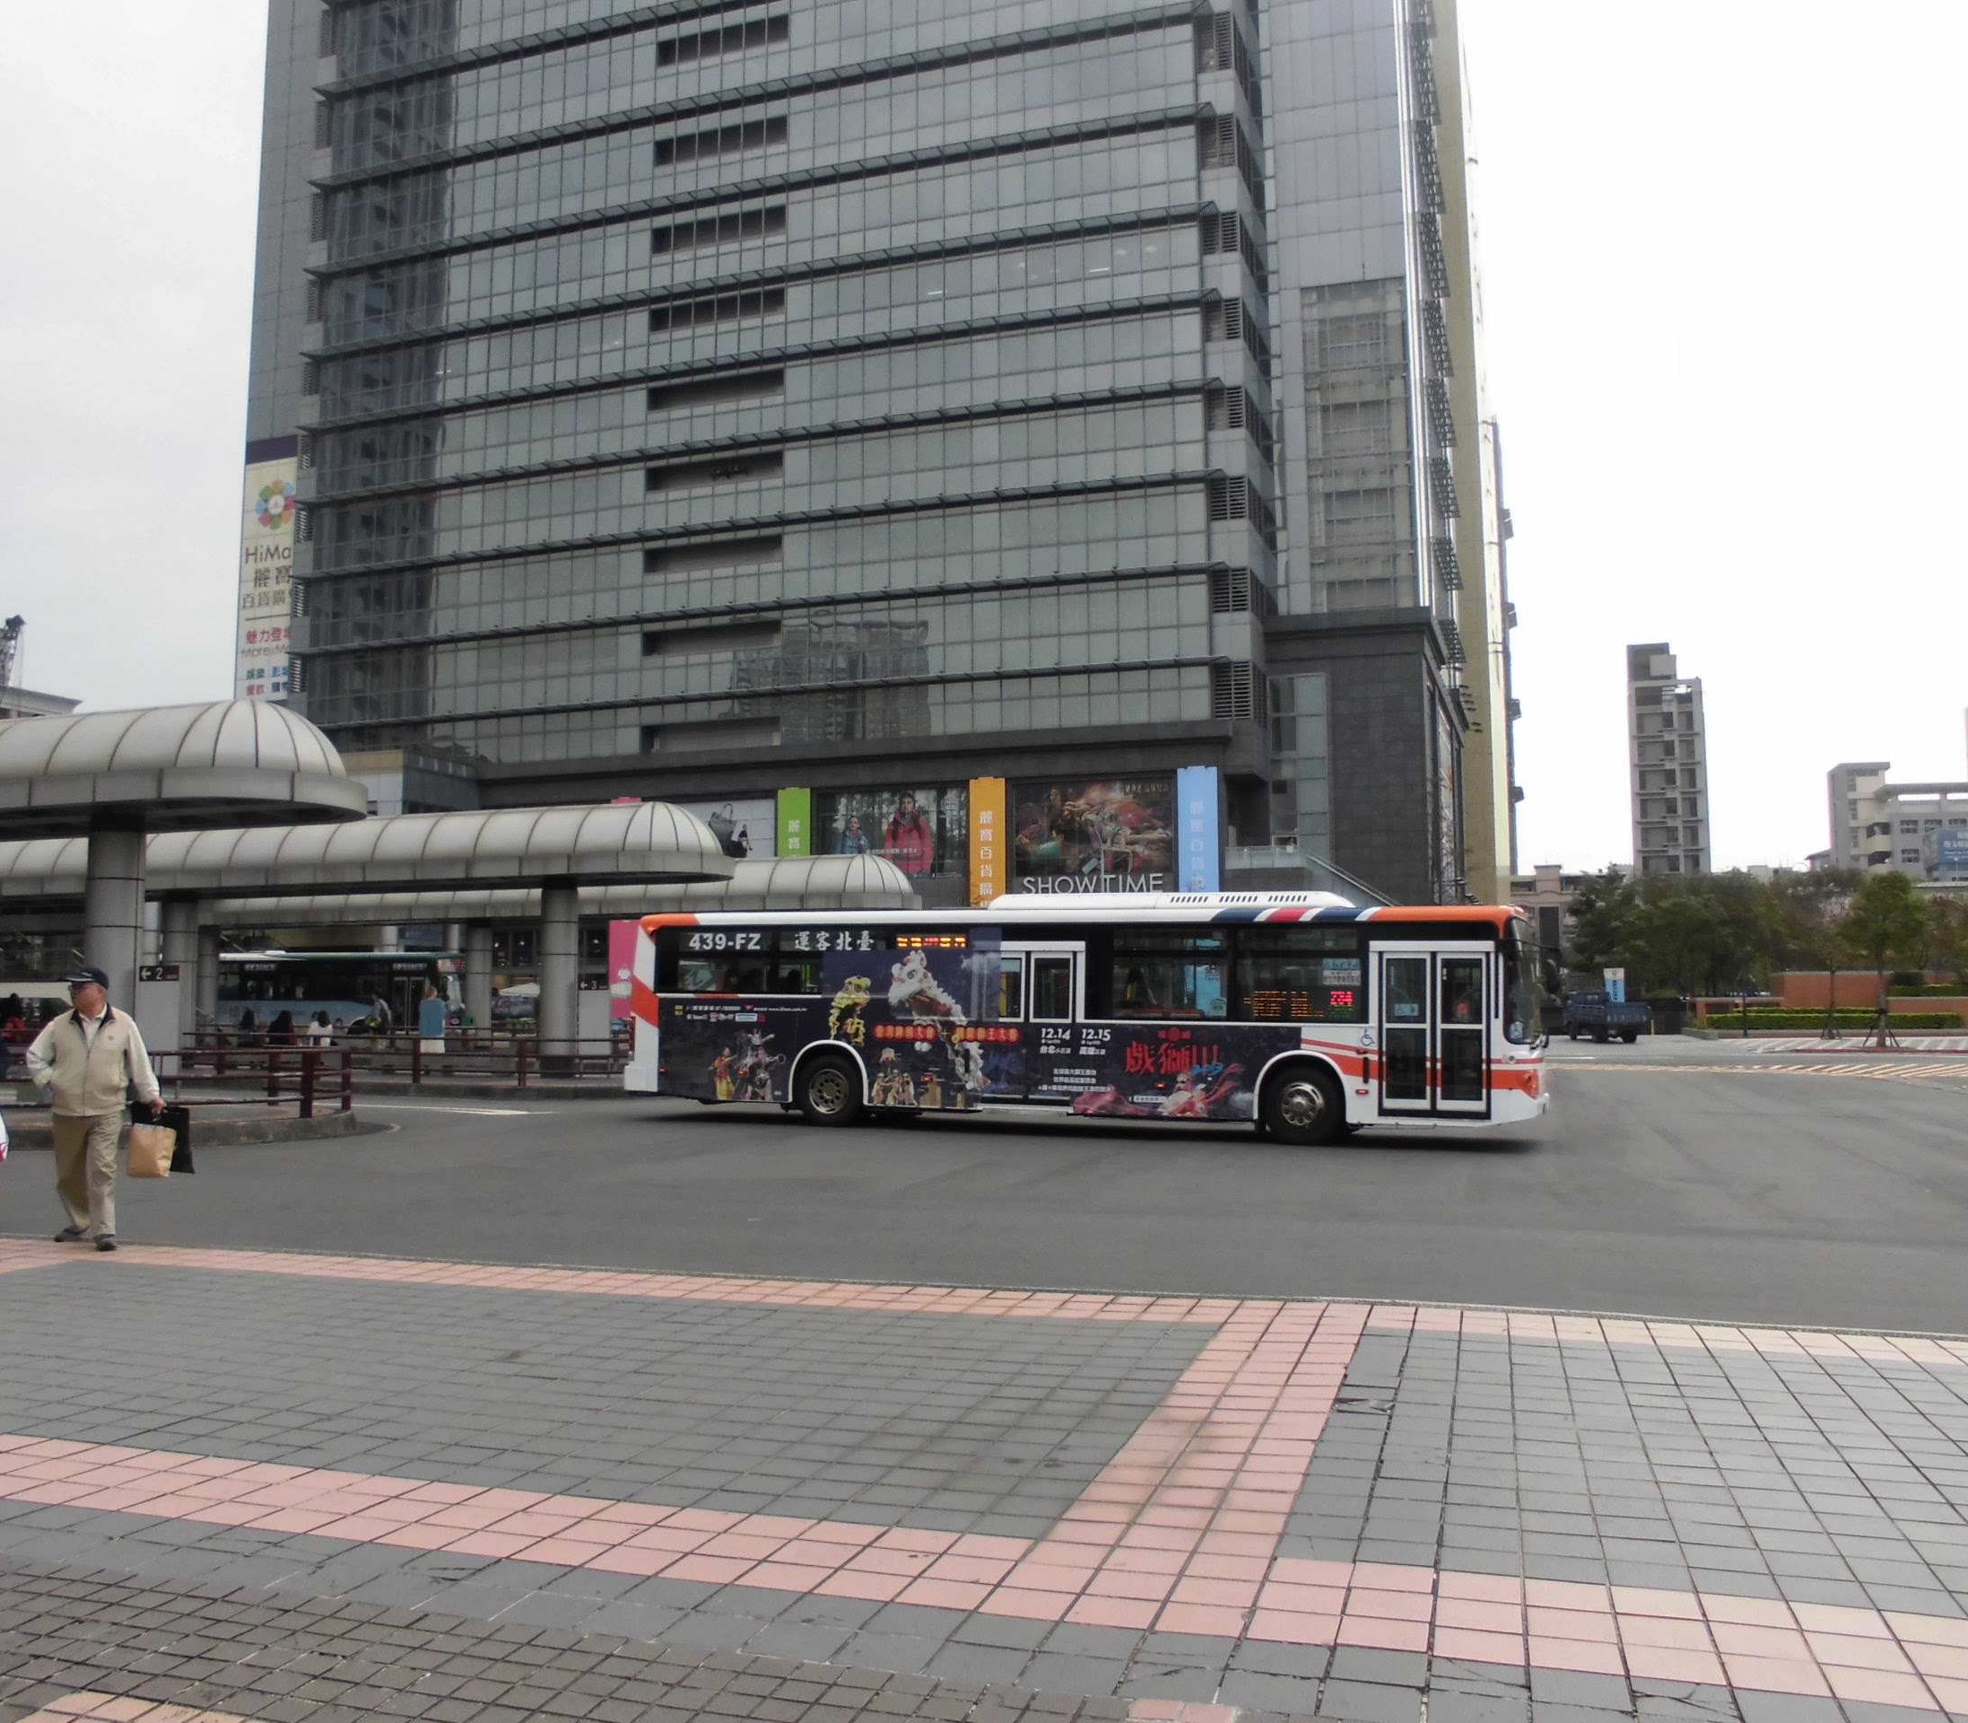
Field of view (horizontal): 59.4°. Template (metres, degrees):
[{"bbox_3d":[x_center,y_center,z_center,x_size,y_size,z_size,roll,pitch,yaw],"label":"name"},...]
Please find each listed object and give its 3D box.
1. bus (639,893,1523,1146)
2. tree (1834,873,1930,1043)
[{"bbox_3d":[1.176,1.964,22.671,11.950,3.080,2.500,-1,-5,20],"label":"bus"},{"bbox_3d":[32.830,3.506,63.000,3.050,6.420,3.050,0,-5,0],"label":"tree"}]

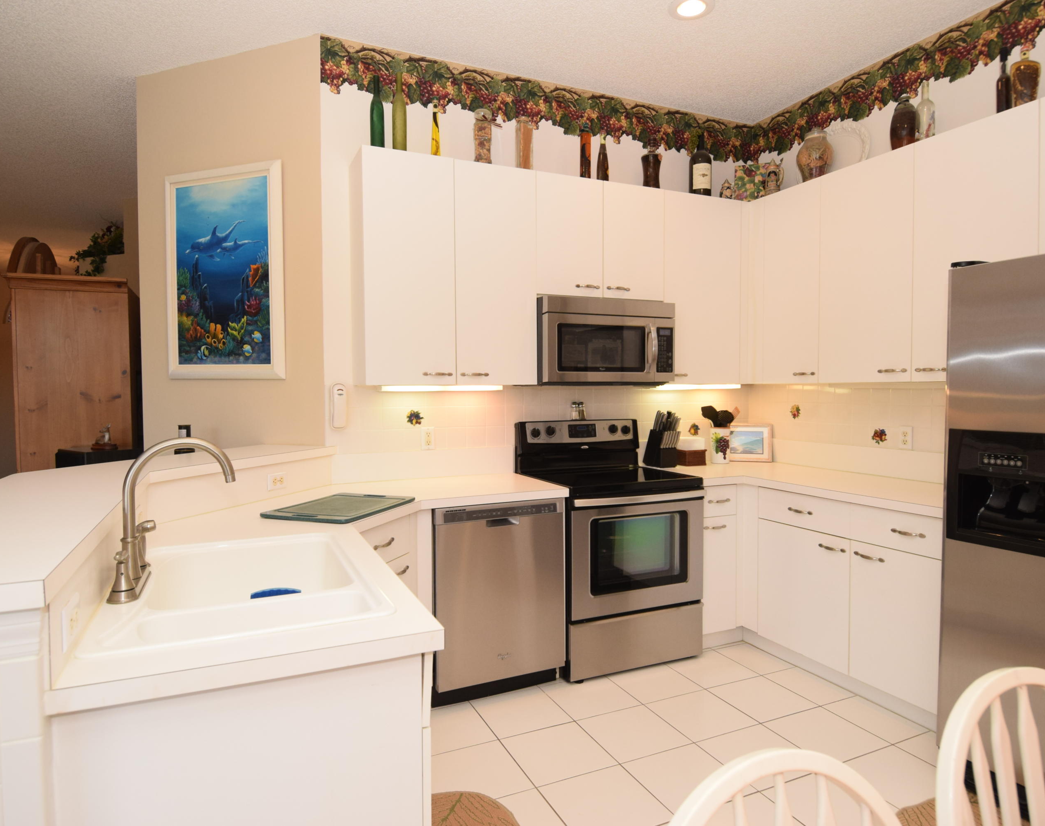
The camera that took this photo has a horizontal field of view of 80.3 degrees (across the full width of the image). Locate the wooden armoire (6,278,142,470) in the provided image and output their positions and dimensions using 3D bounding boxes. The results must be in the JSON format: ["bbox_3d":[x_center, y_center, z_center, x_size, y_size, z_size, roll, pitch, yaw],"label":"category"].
[{"bbox_3d":[-3.020,0.186,4.356,0.625,2.075,1.150,-1,2,-24],"label":"wooden armoire"}]

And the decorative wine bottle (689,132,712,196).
[{"bbox_3d":[1.030,-1.411,3.572,0.128,0.413,0.128,-1,2,-24],"label":"decorative wine bottle"}]

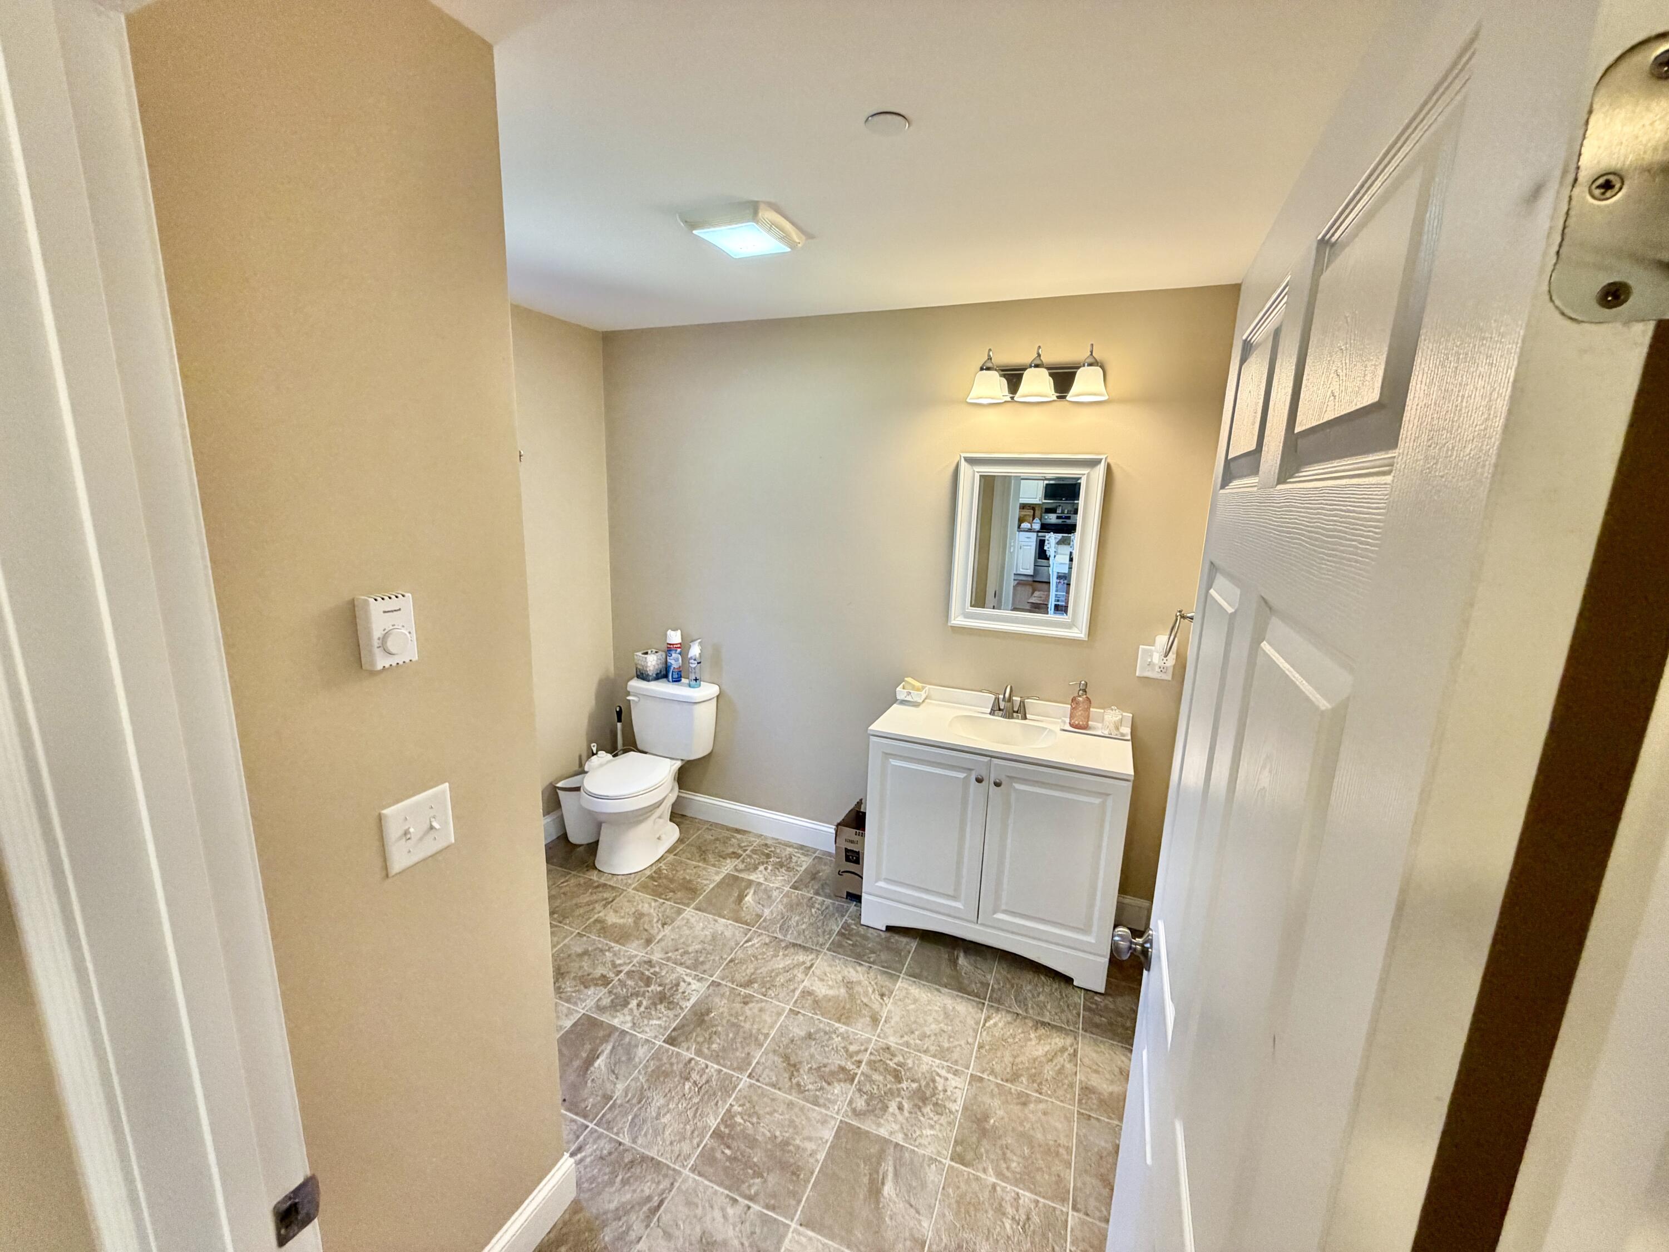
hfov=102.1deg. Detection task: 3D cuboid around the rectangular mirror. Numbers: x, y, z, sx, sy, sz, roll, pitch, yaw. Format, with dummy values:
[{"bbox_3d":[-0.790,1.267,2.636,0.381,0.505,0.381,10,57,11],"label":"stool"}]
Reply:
[{"bbox_3d":[0.733,-0.310,2.612,0.534,0.680,0.028,7,13,22],"label":"rectangular mirror"}]

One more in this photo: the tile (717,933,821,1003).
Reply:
[{"bbox_3d":[-0.230,1.250,2.478,0.297,0.010,0.297,7,13,21],"label":"tile"}]

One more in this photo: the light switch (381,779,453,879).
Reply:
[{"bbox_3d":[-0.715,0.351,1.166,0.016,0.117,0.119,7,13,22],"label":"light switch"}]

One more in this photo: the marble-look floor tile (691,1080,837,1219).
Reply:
[{"bbox_3d":[-0.182,1.400,1.818,0.302,0.010,0.302,7,13,22],"label":"marble-look floor tile"}]

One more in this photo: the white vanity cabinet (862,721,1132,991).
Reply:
[{"bbox_3d":[0.630,0.812,2.661,0.918,0.830,0.432,7,13,21],"label":"white vanity cabinet"}]

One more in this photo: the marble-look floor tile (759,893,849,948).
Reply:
[{"bbox_3d":[-0.114,1.194,2.754,0.297,0.010,0.297,7,13,21],"label":"marble-look floor tile"}]

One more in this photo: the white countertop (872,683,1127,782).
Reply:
[{"bbox_3d":[0.646,0.379,2.590,0.924,0.092,0.477,7,13,22],"label":"white countertop"}]

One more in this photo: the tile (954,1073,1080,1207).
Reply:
[{"bbox_3d":[0.500,1.412,1.870,0.302,0.010,0.302,7,13,22],"label":"tile"}]

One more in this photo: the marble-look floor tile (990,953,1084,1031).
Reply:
[{"bbox_3d":[0.731,1.294,2.412,0.300,0.010,0.300,7,13,22],"label":"marble-look floor tile"}]

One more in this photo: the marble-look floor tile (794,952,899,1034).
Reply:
[{"bbox_3d":[0.051,1.283,2.361,0.300,0.010,0.300,7,13,22],"label":"marble-look floor tile"}]

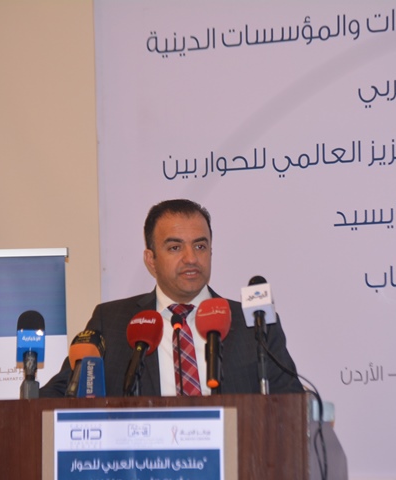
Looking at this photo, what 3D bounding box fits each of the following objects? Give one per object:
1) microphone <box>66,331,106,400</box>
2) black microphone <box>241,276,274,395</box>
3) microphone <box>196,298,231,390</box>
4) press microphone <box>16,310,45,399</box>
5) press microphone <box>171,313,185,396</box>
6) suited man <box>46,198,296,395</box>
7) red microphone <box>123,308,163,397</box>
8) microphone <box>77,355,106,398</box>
[{"bbox_3d":[-0.272,0.302,6.620,0.085,0.240,0.085,18,-38,0],"label":"microphone"},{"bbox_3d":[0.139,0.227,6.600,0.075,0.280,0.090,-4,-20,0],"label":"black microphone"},{"bbox_3d":[0.036,0.243,6.600,0.085,0.245,0.085,0,-38,0],"label":"microphone"},{"bbox_3d":[-0.390,0.274,6.600,0.066,0.270,0.068,1,-38,0],"label":"press microphone"},{"bbox_3d":[-0.043,0.283,6.650,0.030,0.240,0.040,-3,-15,0],"label":"press microphone"},{"bbox_3d":[-0.055,0.774,6.969,0.630,1.750,0.420,-1,-2,-5],"label":"suited man"},{"bbox_3d":[-0.129,0.267,6.600,0.085,0.250,0.085,14,-38,0],"label":"red microphone"},{"bbox_3d":[-0.246,0.330,6.570,0.066,0.160,0.060,1,-28,0],"label":"microphone"}]

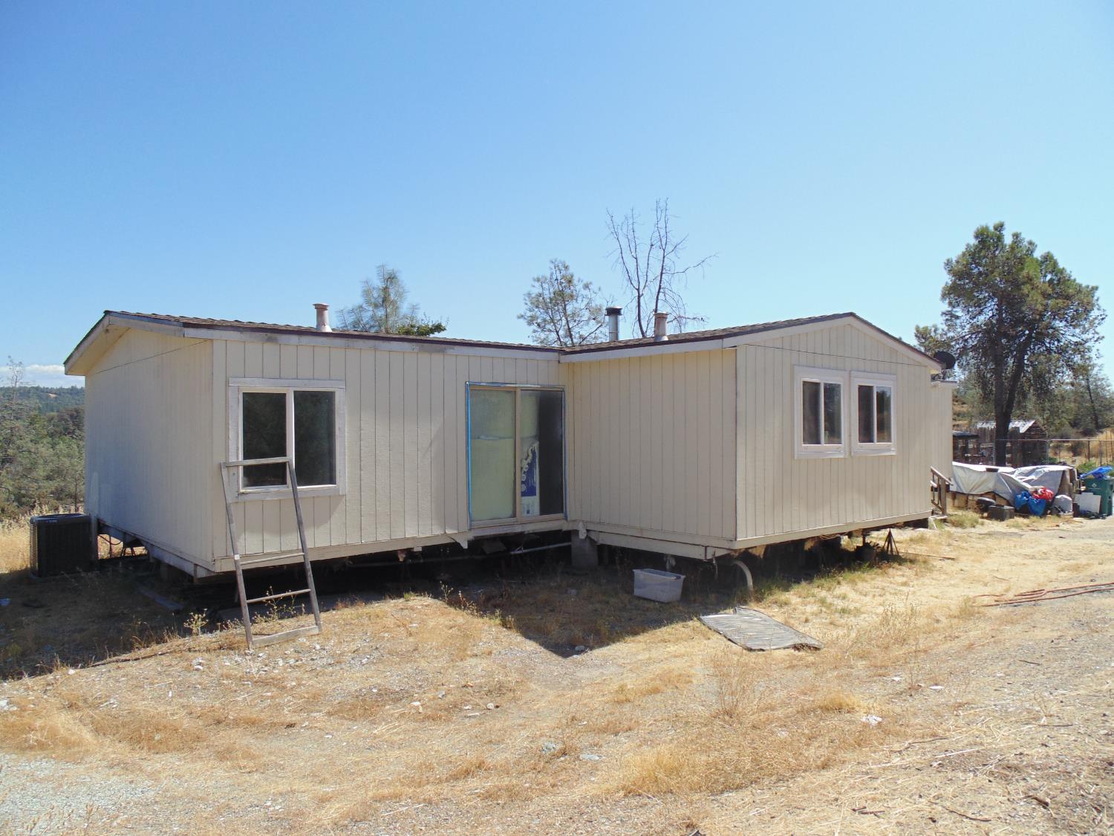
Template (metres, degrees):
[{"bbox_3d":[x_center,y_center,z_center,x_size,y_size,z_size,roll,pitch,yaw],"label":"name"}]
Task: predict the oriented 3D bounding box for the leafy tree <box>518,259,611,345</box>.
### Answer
[{"bbox_3d":[0.297,-1.782,30.934,3.900,9.260,3.900,0,-1,0],"label":"leafy tree"}]

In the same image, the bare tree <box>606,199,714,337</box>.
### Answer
[{"bbox_3d":[4.415,-3.255,32.914,4.600,12.190,4.600,0,-1,0],"label":"bare tree"}]

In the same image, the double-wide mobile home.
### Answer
[{"bbox_3d":[2.075,0.240,16.341,19.970,3.530,10.900,0,-1,-41],"label":"double-wide mobile home"}]

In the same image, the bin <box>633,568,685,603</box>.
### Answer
[{"bbox_3d":[1.256,2.076,9.579,0.380,0.310,0.660,0,-1,-41],"label":"bin"}]

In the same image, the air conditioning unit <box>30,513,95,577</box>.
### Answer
[{"bbox_3d":[-7.761,1.949,12.118,0.720,0.870,0.740,0,-1,-41],"label":"air conditioning unit"}]

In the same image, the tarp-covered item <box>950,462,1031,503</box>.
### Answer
[{"bbox_3d":[10.763,1.677,19.200,1.100,1.050,1.800,0,-1,-41],"label":"tarp-covered item"}]

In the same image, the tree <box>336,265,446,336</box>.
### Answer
[{"bbox_3d":[-5.916,-1.267,26.942,4.000,8.210,4.000,0,-1,0],"label":"tree"}]

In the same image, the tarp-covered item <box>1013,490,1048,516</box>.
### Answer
[{"bbox_3d":[10.921,1.966,17.800,0.550,0.600,0.680,0,-1,-41],"label":"tarp-covered item"}]

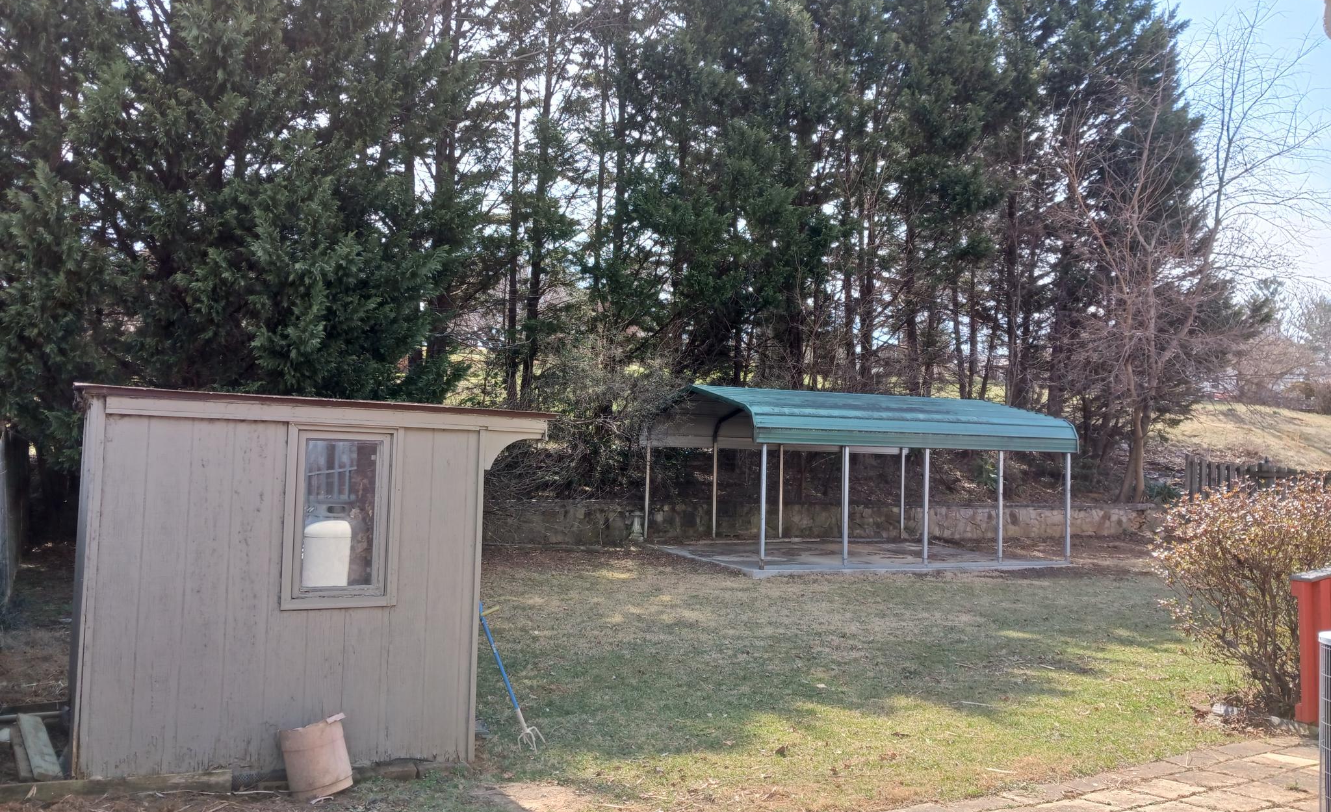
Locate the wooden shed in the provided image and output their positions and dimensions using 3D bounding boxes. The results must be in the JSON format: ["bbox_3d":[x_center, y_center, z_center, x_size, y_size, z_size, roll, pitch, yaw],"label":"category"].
[{"bbox_3d":[-2.387,1.006,6.688,2.584,2.022,2.450,3,-4,-30],"label":"wooden shed"}]

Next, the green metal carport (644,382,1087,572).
[{"bbox_3d":[3.460,1.272,20.002,6.430,3.042,5.397,3,-3,-21],"label":"green metal carport"}]

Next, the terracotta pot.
[{"bbox_3d":[-1.804,1.826,5.370,0.335,0.360,0.335,-10,-10,-2],"label":"terracotta pot"}]

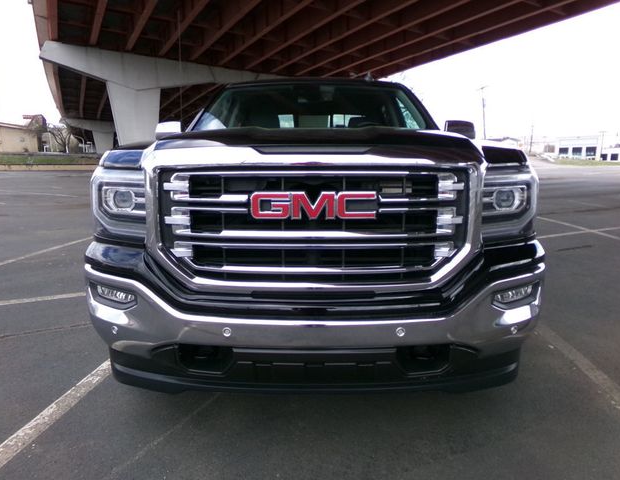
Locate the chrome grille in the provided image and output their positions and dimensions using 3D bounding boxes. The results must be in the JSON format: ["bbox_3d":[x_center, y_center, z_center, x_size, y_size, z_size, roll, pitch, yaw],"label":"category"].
[{"bbox_3d":[0.018,-0.058,1.671,1.170,0.440,0.140,0,11,0],"label":"chrome grille"}]

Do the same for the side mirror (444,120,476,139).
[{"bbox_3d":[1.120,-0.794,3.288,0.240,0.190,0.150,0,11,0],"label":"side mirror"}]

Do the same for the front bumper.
[{"bbox_3d":[0.020,0.293,1.842,1.980,0.570,0.420,0,11,0],"label":"front bumper"}]

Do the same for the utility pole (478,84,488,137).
[{"bbox_3d":[27.451,-19.799,70.000,1.400,9.600,0.400,0,11,0],"label":"utility pole"}]

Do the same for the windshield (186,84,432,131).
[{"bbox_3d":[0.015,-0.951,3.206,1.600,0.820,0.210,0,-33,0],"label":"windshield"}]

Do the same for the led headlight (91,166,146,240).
[{"bbox_3d":[-0.785,-0.145,1.822,0.320,0.300,0.230,3,12,14],"label":"led headlight"}]

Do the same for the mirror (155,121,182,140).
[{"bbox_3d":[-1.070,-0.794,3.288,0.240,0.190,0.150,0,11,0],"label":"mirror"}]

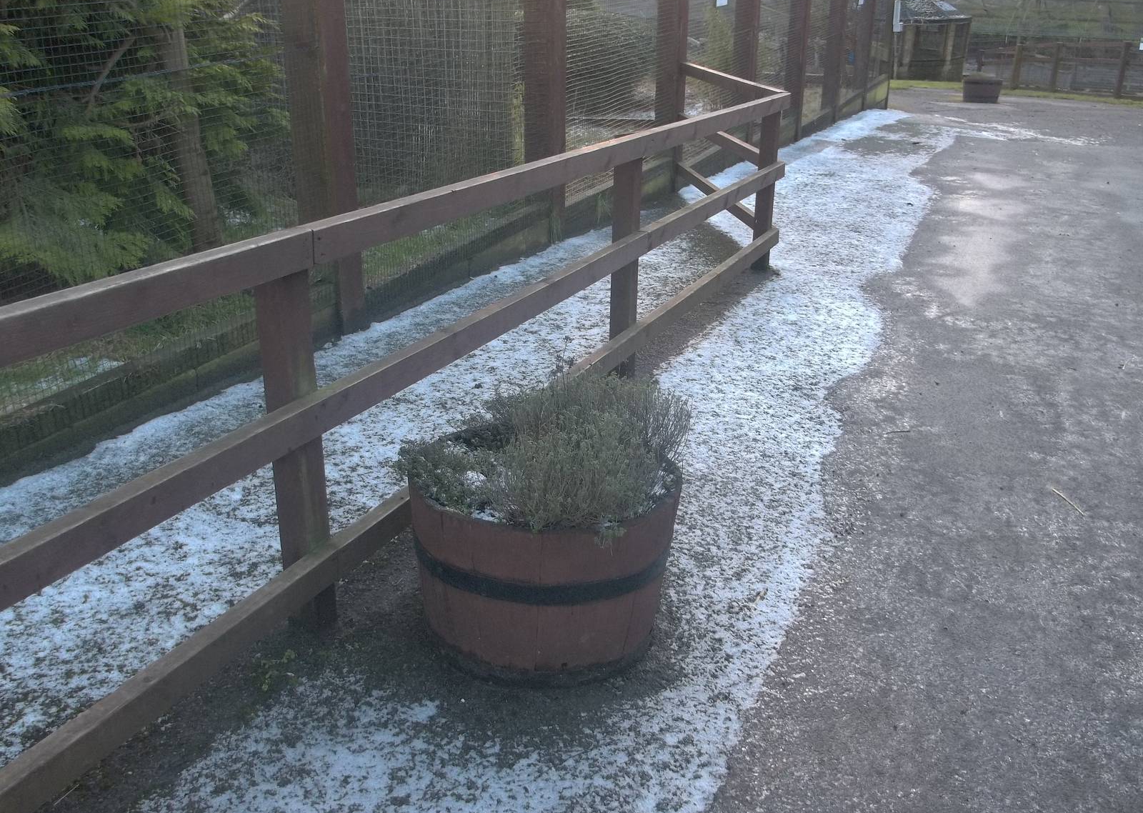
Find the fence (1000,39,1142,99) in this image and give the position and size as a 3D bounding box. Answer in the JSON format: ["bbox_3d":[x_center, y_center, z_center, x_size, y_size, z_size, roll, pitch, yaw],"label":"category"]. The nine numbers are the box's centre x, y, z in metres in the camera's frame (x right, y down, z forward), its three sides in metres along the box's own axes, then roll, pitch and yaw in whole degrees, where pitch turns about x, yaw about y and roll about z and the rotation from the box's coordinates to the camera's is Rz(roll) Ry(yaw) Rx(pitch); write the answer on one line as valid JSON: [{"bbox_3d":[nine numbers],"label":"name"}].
[{"bbox_3d":[9.868,-6.757,21.754,0.124,0.978,4.526,-2,21,-7],"label":"fence"}]

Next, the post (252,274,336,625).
[{"bbox_3d":[-0.642,0.101,2.563,0.082,0.971,0.082,9,22,22],"label":"post"}]

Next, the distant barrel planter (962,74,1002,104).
[{"bbox_3d":[6.827,-5.253,18.028,0.642,0.431,0.642,1,21,0],"label":"distant barrel planter"}]

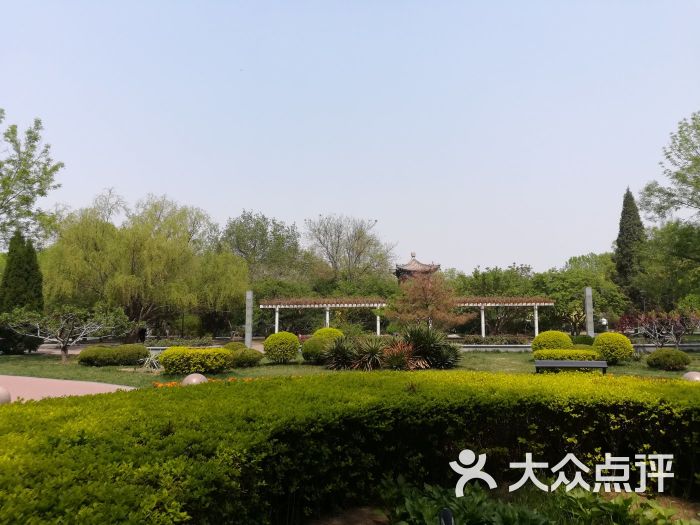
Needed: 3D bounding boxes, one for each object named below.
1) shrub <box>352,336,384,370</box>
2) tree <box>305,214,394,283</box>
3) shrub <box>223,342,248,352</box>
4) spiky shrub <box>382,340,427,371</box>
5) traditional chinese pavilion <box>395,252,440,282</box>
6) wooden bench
[{"bbox_3d":[0.521,2.736,16.100,1.080,1.100,1.050,0,-6,0],"label":"shrub"},{"bbox_3d":[-0.055,1.524,58.000,9.400,12.800,9.000,-1,-6,7],"label":"tree"},{"bbox_3d":[-4.302,3.350,19.755,1.100,0.660,1.000,0,-6,0],"label":"shrub"},{"bbox_3d":[1.709,2.836,16.190,1.400,0.920,1.200,0,-6,0],"label":"spiky shrub"},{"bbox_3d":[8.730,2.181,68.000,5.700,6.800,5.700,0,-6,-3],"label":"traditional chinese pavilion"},{"bbox_3d":[5.587,2.757,13.278,1.760,0.430,0.430,-1,-6,9],"label":"wooden bench"}]

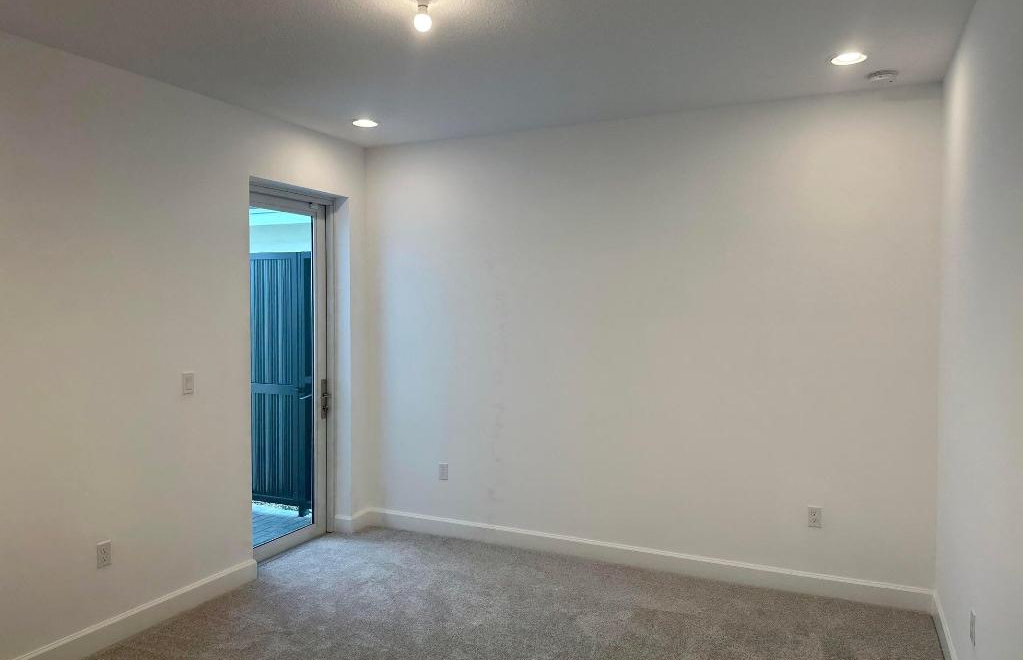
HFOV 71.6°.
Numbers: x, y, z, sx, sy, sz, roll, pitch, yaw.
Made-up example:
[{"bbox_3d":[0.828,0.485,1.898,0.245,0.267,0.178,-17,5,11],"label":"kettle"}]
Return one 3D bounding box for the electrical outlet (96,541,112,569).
[{"bbox_3d":[-1.917,1.061,3.349,0.010,0.116,0.071,1,2,25],"label":"electrical outlet"}]

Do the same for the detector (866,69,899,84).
[{"bbox_3d":[1.846,-1.244,3.528,0.143,0.042,0.143,1,2,25],"label":"detector"}]

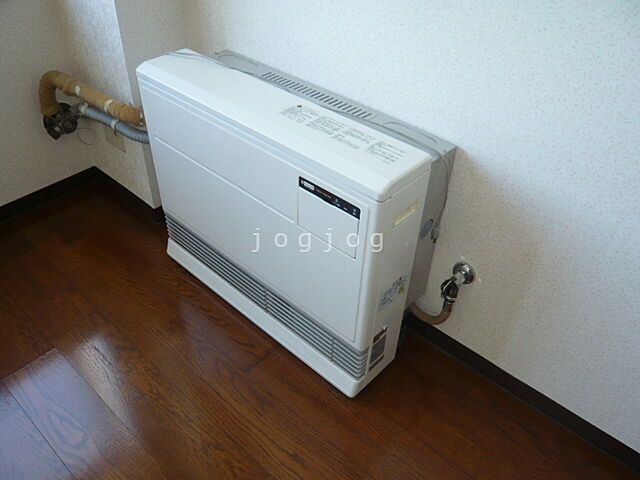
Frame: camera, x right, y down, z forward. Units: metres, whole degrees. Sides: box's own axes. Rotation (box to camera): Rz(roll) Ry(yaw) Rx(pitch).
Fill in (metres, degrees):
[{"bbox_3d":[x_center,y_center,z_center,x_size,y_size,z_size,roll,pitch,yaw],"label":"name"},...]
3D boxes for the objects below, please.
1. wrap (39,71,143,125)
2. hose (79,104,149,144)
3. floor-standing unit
[{"bbox_3d":[-0.707,-0.423,1.623,0.450,0.135,0.125,21,43,20],"label":"wrap"},{"bbox_3d":[-0.653,-0.373,1.632,0.345,0.065,0.080,25,45,25],"label":"hose"},{"bbox_3d":[-0.089,-0.072,1.215,0.694,0.545,0.250,32,48,31],"label":"floor-standing unit"}]

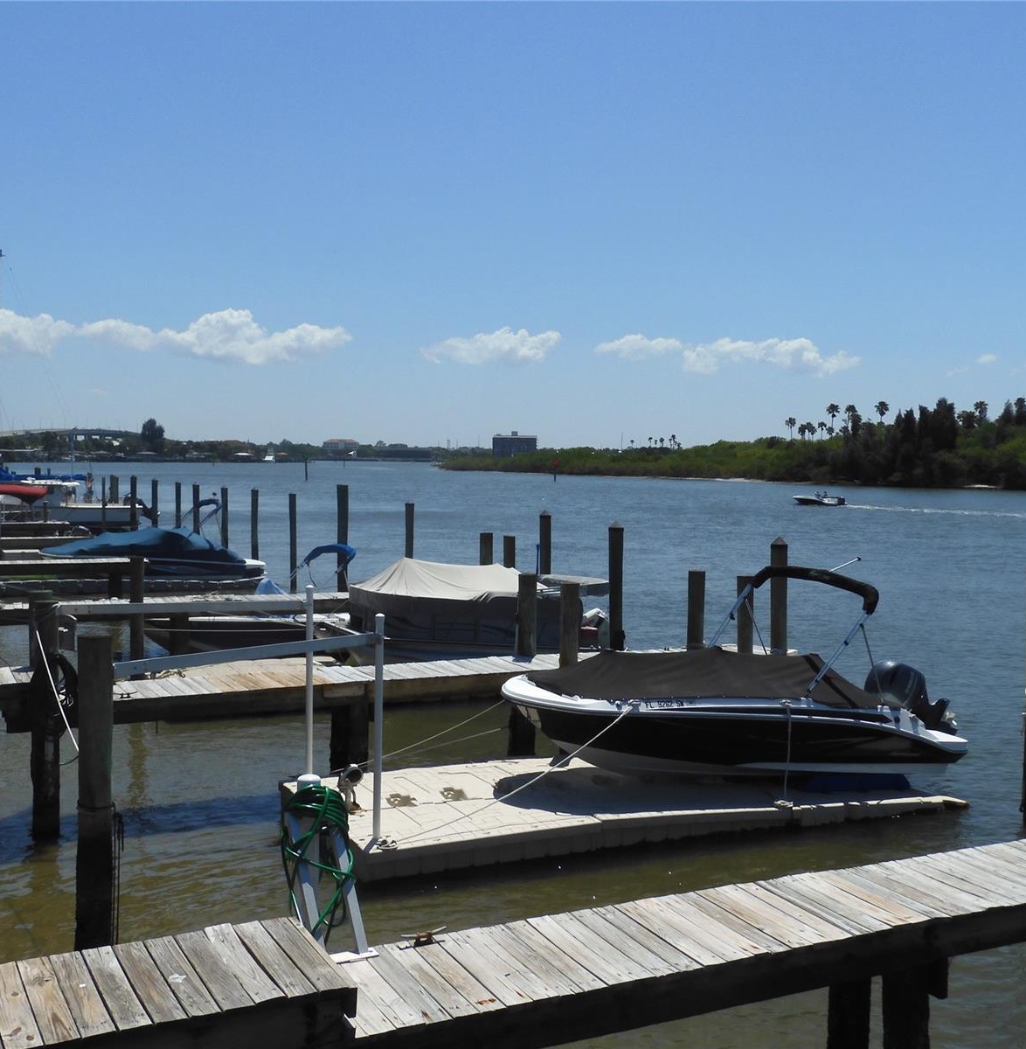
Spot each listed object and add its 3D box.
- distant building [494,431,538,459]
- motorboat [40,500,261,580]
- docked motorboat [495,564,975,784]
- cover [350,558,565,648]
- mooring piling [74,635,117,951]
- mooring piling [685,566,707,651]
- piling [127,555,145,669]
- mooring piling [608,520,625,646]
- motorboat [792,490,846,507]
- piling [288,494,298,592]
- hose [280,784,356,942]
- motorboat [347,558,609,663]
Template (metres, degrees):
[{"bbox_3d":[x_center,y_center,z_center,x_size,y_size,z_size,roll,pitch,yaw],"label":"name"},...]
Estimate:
[{"bbox_3d":[1.979,-70.320,1105.803,40.000,26.000,17.000,0,3,0],"label":"distant building"},{"bbox_3d":[-10.681,0.457,36.008,6.200,2.350,2.350,4,2,-25],"label":"motorboat"},{"bbox_3d":[2.865,1.726,14.707,6.463,2.436,2.436,4,2,-21],"label":"docked motorboat"},{"bbox_3d":[-0.792,1.291,22.553,3.755,1.472,2.436,4,1,-23],"label":"cover"},{"bbox_3d":[-3.347,2.208,9.780,0.289,2.627,0.289,-1,3,-23],"label":"mooring piling"},{"bbox_3d":[2.607,1.882,17.284,0.239,2.448,0.239,-1,3,-23],"label":"mooring piling"},{"bbox_3d":[-6.441,1.670,20.785,0.240,2.240,0.240,1,3,0],"label":"piling"},{"bbox_3d":[1.759,1.444,20.513,0.254,2.966,0.254,0,3,0],"label":"mooring piling"},{"bbox_3d":[27.946,-2.341,110.517,2.100,1.650,5.600,-1,4,-33],"label":"motorboat"},{"bbox_3d":[-6.438,0.603,35.613,0.213,2.973,0.213,-1,3,-23],"label":"piling"},{"bbox_3d":[-1.088,1.887,6.764,0.360,0.830,0.340,-1,3,-25],"label":"hose"},{"bbox_3d":[-0.704,1.579,20.836,4.550,1.900,2.300,4,2,-17],"label":"motorboat"}]

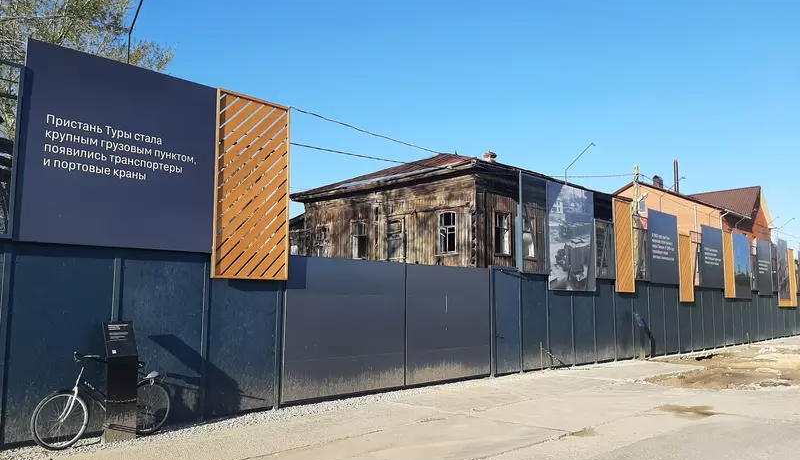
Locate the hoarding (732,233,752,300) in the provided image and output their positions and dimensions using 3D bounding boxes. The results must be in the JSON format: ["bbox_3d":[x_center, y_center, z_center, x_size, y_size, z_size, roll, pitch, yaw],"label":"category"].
[{"bbox_3d":[15.369,1.654,27.044,0.100,2.819,2.301,-6,-9,44],"label":"hoarding"}]

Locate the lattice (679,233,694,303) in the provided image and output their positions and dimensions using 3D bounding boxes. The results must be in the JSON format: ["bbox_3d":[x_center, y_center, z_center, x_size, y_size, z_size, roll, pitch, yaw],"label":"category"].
[{"bbox_3d":[10.516,1.417,22.164,0.120,2.460,1.260,-6,-9,44],"label":"lattice"}]

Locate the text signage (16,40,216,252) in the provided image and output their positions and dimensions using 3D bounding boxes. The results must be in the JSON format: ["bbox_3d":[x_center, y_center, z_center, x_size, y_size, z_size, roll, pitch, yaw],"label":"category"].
[{"bbox_3d":[-3.661,-0.982,8.039,0.100,2.463,2.473,-6,-9,44],"label":"text signage"}]

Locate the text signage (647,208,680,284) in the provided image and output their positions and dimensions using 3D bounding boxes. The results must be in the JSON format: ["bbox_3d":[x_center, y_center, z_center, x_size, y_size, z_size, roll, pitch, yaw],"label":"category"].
[{"bbox_3d":[9.116,0.630,20.816,0.100,2.412,2.539,-6,-9,44],"label":"text signage"}]

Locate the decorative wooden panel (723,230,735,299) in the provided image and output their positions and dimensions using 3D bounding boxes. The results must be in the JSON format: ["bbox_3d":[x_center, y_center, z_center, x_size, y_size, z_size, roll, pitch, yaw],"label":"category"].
[{"bbox_3d":[14.052,1.492,25.741,0.120,2.823,1.277,-6,-9,44],"label":"decorative wooden panel"}]

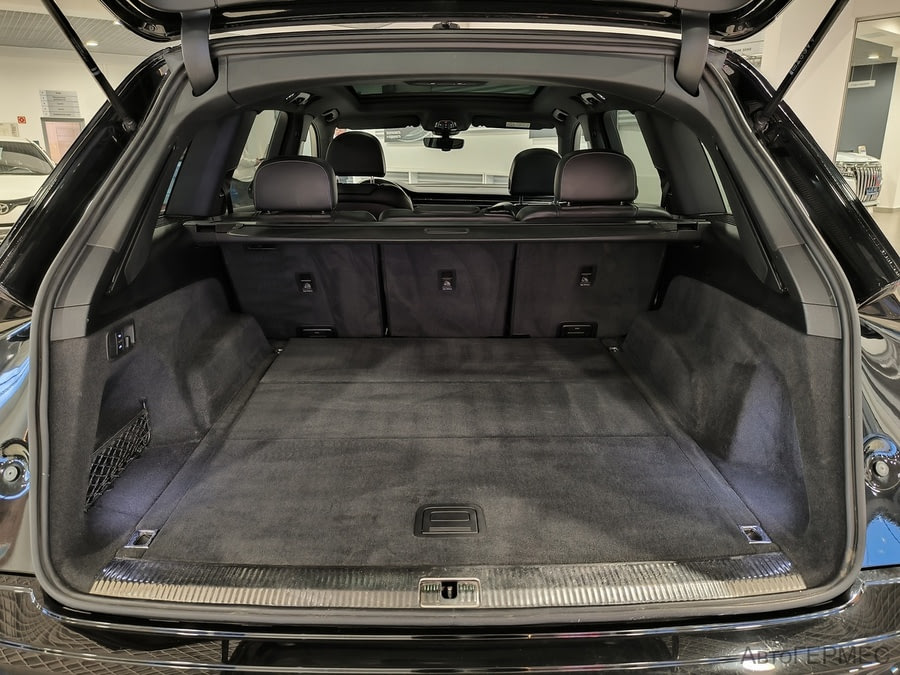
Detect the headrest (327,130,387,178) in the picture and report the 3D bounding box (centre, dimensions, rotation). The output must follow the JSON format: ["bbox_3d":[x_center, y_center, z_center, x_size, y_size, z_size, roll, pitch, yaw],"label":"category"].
[{"bbox_3d":[-0.405,-0.791,2.690,0.253,0.190,0.125,-1,19,0],"label":"headrest"}]

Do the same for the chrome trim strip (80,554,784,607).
[{"bbox_3d":[-0.004,0.387,0.995,1.110,0.038,0.092,-1,19,0],"label":"chrome trim strip"}]

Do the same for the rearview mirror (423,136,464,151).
[{"bbox_3d":[-0.033,-1.049,3.380,0.235,0.073,0.050,4,19,14],"label":"rearview mirror"}]

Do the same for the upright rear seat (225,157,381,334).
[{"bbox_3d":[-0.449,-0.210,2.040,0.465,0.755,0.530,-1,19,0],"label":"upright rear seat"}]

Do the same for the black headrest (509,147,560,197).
[{"bbox_3d":[0.379,-0.695,2.630,0.253,0.195,0.125,-1,19,0],"label":"black headrest"}]

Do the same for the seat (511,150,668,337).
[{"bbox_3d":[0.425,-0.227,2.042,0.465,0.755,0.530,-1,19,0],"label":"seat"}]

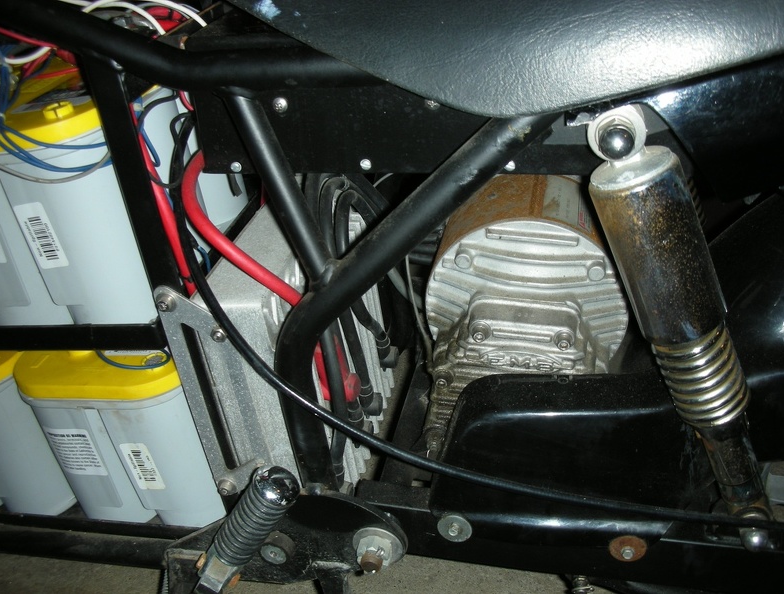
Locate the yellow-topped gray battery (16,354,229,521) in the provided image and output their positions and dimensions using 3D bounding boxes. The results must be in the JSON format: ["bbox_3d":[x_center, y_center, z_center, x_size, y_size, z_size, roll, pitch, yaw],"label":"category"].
[{"bbox_3d":[-0.225,0.073,0.829,0.173,0.195,0.254,-2,32,14],"label":"yellow-topped gray battery"}]

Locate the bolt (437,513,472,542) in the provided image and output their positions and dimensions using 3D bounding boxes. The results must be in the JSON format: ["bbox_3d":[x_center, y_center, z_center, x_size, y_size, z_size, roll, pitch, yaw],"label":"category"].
[{"bbox_3d":[0.054,0.201,0.693,0.031,0.031,0.014,0,32,14],"label":"bolt"}]

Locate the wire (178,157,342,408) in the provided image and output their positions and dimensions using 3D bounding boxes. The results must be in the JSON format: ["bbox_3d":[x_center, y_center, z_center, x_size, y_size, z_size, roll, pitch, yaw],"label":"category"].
[{"bbox_3d":[-0.108,-0.004,0.678,0.093,0.251,0.055,0,32,14],"label":"wire"}]

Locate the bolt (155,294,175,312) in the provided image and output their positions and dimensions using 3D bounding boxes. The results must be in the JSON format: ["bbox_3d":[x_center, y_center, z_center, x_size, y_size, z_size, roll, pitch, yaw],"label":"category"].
[{"bbox_3d":[-0.169,0.005,0.595,0.014,0.014,0.012,0,32,14],"label":"bolt"}]

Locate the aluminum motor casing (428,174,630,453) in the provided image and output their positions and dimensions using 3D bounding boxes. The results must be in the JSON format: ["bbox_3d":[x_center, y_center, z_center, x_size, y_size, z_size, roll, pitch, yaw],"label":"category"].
[{"bbox_3d":[0.132,0.001,0.763,0.185,0.225,0.220,0,32,14],"label":"aluminum motor casing"}]

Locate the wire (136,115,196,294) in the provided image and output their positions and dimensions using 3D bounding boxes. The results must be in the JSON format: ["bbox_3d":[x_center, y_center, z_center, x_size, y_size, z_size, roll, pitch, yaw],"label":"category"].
[{"bbox_3d":[-0.170,-0.068,0.603,0.017,0.149,0.016,0,32,13],"label":"wire"}]

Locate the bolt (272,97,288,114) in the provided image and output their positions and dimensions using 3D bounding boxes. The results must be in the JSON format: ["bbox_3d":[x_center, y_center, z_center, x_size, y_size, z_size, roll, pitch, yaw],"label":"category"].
[{"bbox_3d":[-0.081,-0.140,0.584,0.011,0.011,0.008,0,32,14],"label":"bolt"}]

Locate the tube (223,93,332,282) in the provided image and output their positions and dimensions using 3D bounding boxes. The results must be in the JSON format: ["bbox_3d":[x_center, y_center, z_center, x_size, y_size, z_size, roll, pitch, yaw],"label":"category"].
[{"bbox_3d":[-0.081,-0.077,0.586,0.026,0.155,0.026,-13,28,20],"label":"tube"}]

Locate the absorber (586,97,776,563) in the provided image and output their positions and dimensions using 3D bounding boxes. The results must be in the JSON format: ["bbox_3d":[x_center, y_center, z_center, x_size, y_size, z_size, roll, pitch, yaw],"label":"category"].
[{"bbox_3d":[0.204,0.042,0.537,0.059,0.362,0.060,-16,27,22],"label":"absorber"}]

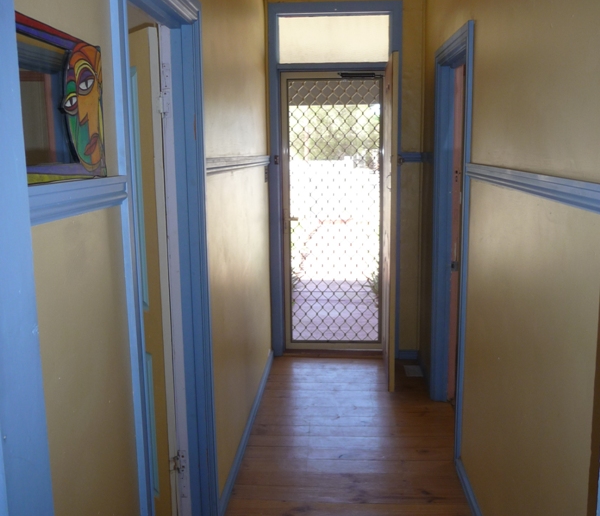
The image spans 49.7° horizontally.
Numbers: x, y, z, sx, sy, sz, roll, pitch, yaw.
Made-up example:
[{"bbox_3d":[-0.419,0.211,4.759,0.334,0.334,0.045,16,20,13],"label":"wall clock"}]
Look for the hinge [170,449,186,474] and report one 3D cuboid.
[{"bbox_3d":[-0.483,0.812,2.575,0.064,0.099,0.026,0,10,4],"label":"hinge"}]

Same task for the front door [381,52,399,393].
[{"bbox_3d":[0.597,-0.235,4.324,0.040,2.086,0.784,0,10,4],"label":"front door"}]

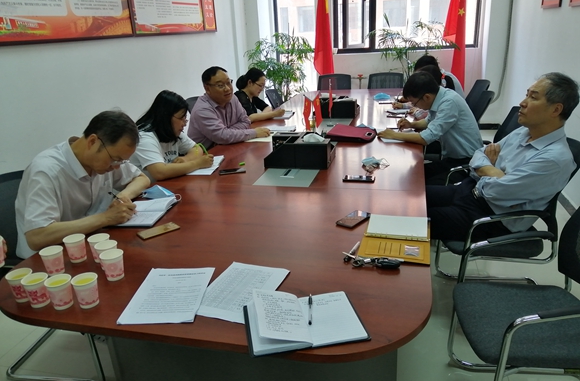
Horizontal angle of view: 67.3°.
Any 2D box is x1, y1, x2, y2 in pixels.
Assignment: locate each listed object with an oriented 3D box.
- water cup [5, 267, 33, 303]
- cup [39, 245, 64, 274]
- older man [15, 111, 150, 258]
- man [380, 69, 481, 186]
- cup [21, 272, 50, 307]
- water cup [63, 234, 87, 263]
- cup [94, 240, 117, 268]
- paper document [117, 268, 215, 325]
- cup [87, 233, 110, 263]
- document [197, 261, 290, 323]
[{"bbox_3d":[-0.818,0.293,1.335,0.073,0.082,0.073,-3,21,1],"label":"water cup"},{"bbox_3d":[-0.799,0.239,1.475,0.073,0.084,0.073,-3,20,1],"label":"cup"},{"bbox_3d":[-0.886,0.249,1.956,0.720,1.235,0.620,6,23,24],"label":"older man"},{"bbox_3d":[0.966,-0.204,2.965,0.740,1.172,0.520,3,22,17],"label":"man"},{"bbox_3d":[-0.755,0.300,1.305,0.073,0.084,0.073,-3,20,1],"label":"cup"},{"bbox_3d":[-0.758,0.209,1.548,0.073,0.082,0.073,-3,21,1],"label":"water cup"},{"bbox_3d":[-0.622,0.224,1.491,0.073,0.084,0.073,-3,20,0],"label":"cup"},{"bbox_3d":[-0.366,0.309,1.335,0.210,0.008,0.297,-2,20,3],"label":"paper document"},{"bbox_3d":[-0.671,0.206,1.546,0.073,0.084,0.073,-3,20,0],"label":"cup"},{"bbox_3d":[-0.150,0.298,1.333,0.210,0.006,0.297,5,22,21],"label":"document"}]

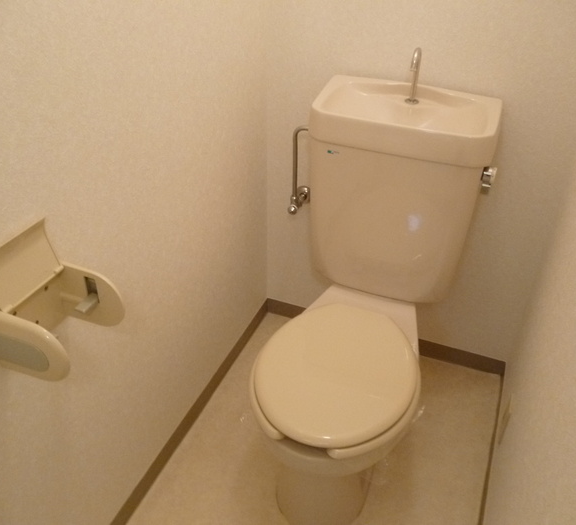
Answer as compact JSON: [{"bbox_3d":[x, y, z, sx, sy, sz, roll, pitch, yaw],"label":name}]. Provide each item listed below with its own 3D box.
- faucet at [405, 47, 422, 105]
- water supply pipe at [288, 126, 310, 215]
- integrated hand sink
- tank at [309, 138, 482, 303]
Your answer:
[{"bbox_3d":[0.299,-0.438,1.337,0.038,0.137,0.070,14,38,18],"label":"faucet"},{"bbox_3d":[0.064,-0.260,1.594,0.113,0.274,0.102,14,38,18],"label":"water supply pipe"},{"bbox_3d":[0.267,-0.334,1.322,0.420,0.076,0.256,14,38,18],"label":"integrated hand sink"},{"bbox_3d":[0.272,-0.137,1.463,0.398,0.420,0.235,14,38,18],"label":"tank"}]

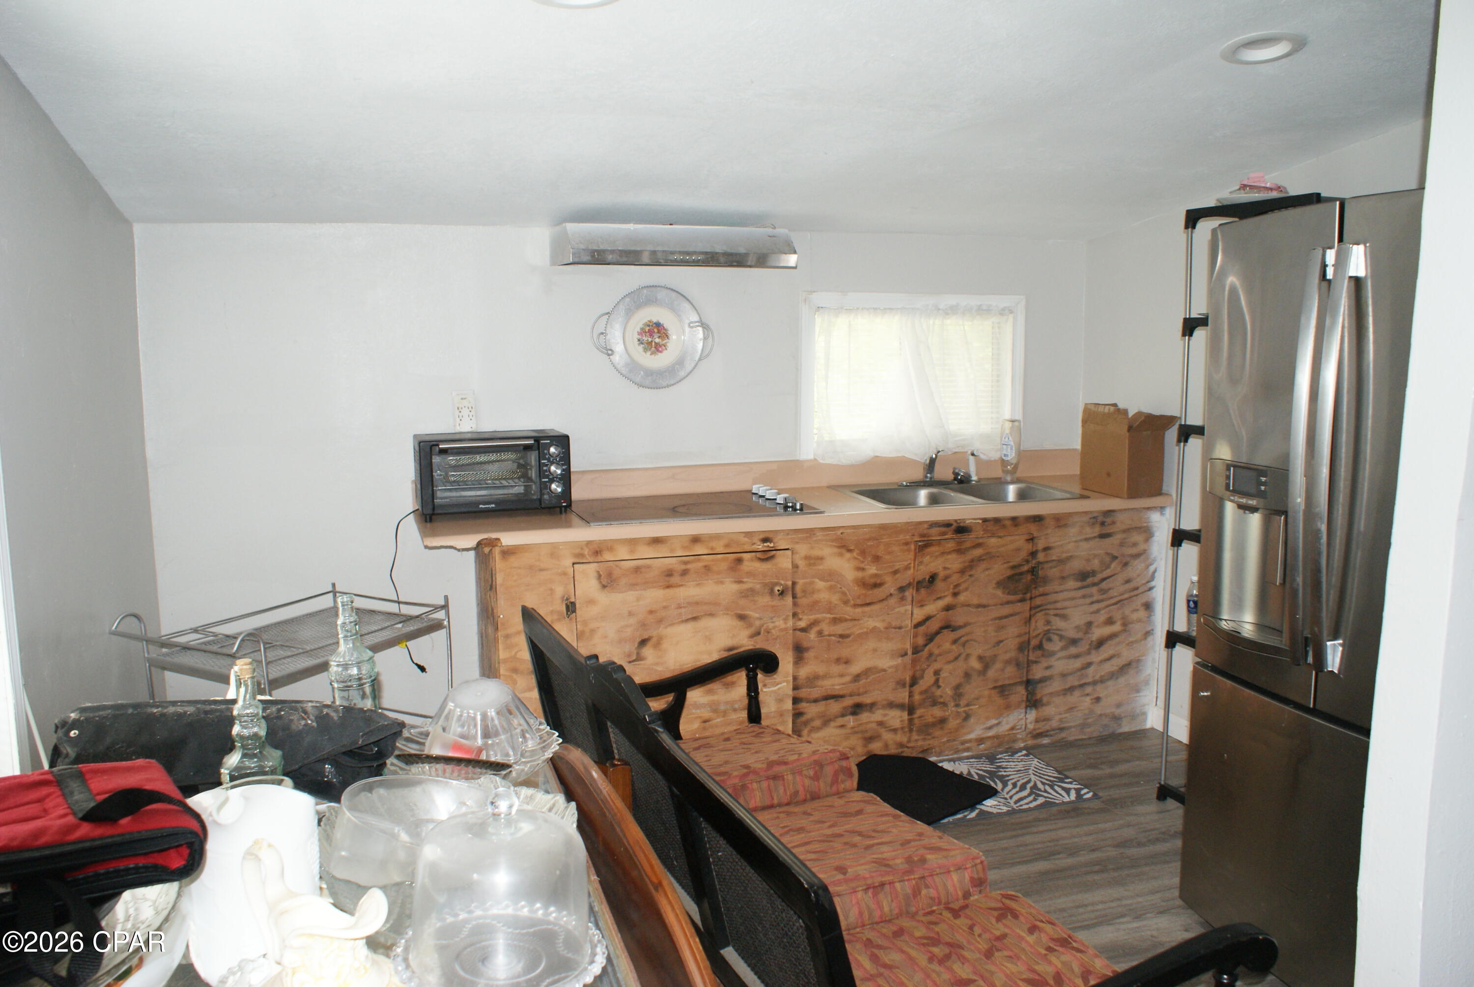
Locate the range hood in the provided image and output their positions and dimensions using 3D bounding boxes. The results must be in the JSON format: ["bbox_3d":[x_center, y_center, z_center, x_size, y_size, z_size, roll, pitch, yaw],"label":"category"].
[{"bbox_3d":[-0.241,-0.865,3.896,0.762,0.146,0.510,-3,8,-17],"label":"range hood"}]

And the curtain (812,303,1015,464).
[{"bbox_3d":[0.719,-0.446,4.488,0.866,0.624,0.069,-3,8,-17],"label":"curtain"}]

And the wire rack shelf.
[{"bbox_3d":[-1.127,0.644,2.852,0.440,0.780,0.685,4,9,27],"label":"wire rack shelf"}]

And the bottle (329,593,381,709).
[{"bbox_3d":[-0.690,0.323,2.002,0.083,0.297,0.083,-3,8,-17],"label":"bottle"}]

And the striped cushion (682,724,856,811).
[{"bbox_3d":[-0.069,0.682,2.704,0.535,0.101,0.544,-4,-2,-25],"label":"striped cushion"}]

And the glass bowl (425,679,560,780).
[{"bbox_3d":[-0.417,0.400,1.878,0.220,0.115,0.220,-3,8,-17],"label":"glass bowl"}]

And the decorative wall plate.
[{"bbox_3d":[-0.307,-0.580,4.112,0.465,0.382,0.040,-3,8,-17],"label":"decorative wall plate"}]

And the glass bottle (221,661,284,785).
[{"bbox_3d":[-0.657,0.369,1.501,0.083,0.295,0.083,-6,10,-34],"label":"glass bottle"}]

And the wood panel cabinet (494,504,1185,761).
[{"bbox_3d":[0.301,0.487,4.133,2.490,0.865,0.640,-3,8,-17],"label":"wood panel cabinet"}]

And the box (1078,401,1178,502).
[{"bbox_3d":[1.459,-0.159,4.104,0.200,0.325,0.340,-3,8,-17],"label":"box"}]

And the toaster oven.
[{"bbox_3d":[-0.831,-0.065,3.756,0.485,0.275,0.320,-3,8,-17],"label":"toaster oven"}]

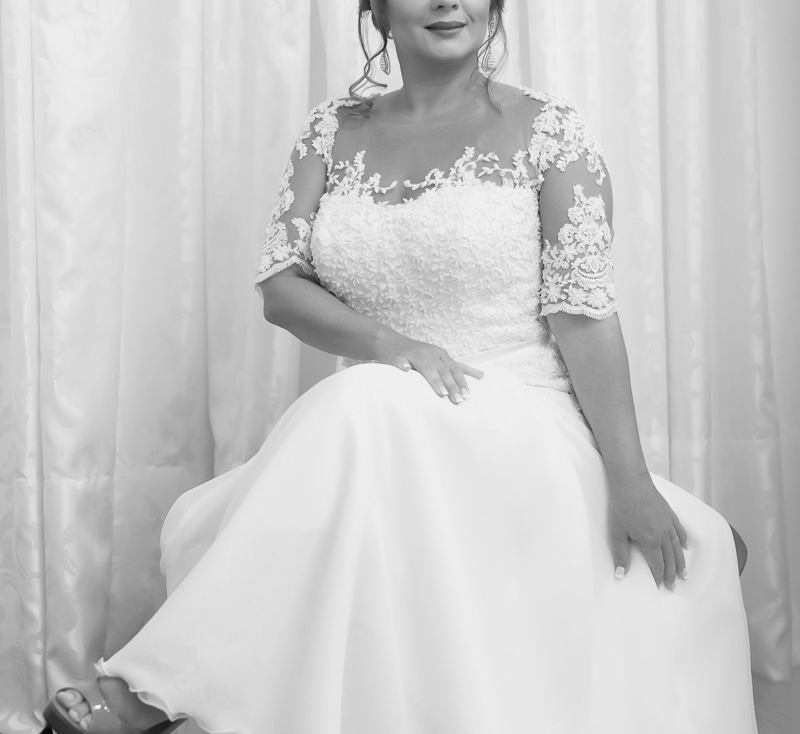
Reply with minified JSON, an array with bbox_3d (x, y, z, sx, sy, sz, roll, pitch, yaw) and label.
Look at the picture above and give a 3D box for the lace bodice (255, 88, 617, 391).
[{"bbox_3d":[0.047,-0.162,3.580,0.450,0.400,0.300,-1,4,20],"label":"lace bodice"}]

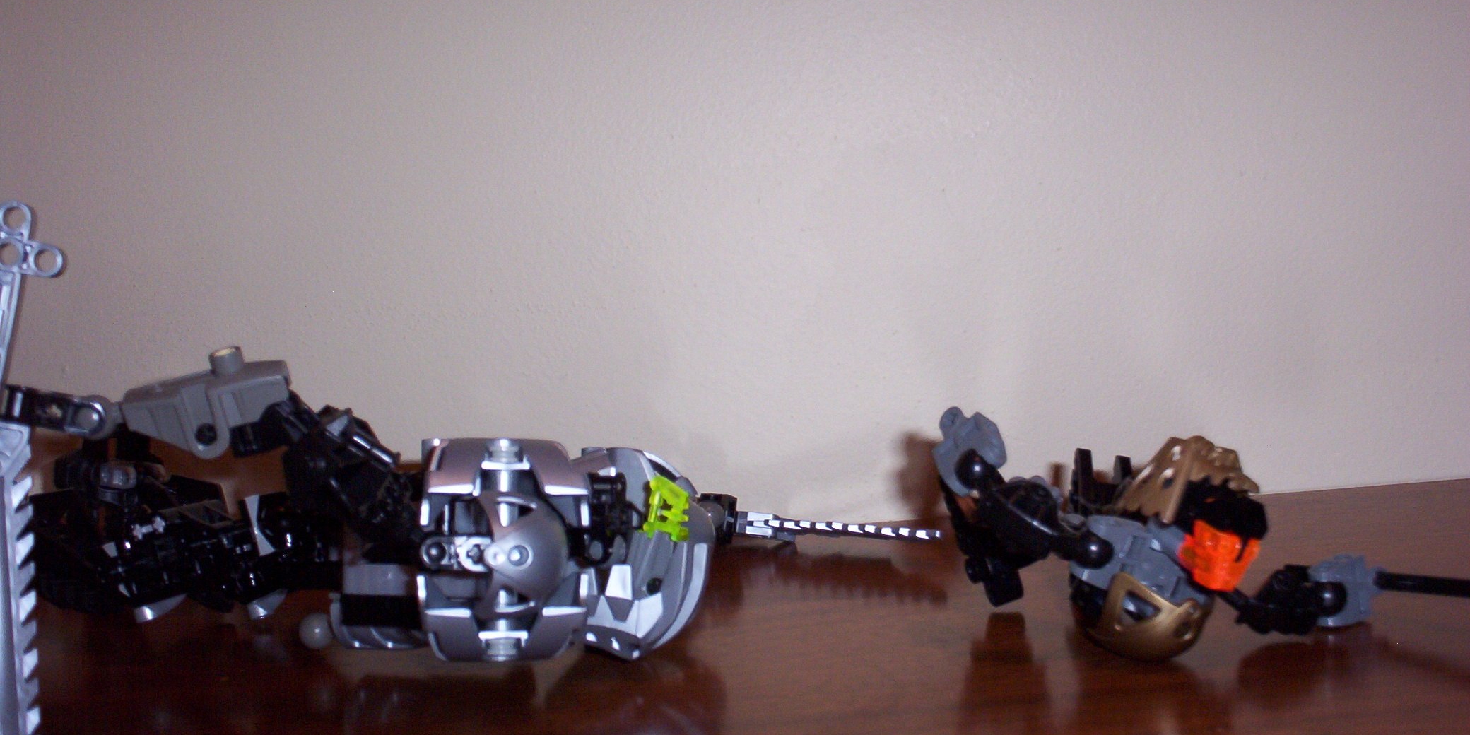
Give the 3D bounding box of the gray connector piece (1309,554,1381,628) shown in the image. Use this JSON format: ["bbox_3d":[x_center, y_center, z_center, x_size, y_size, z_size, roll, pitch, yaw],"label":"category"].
[{"bbox_3d":[0.167,0.061,0.416,0.018,0.019,0.017,-3,3,6],"label":"gray connector piece"}]

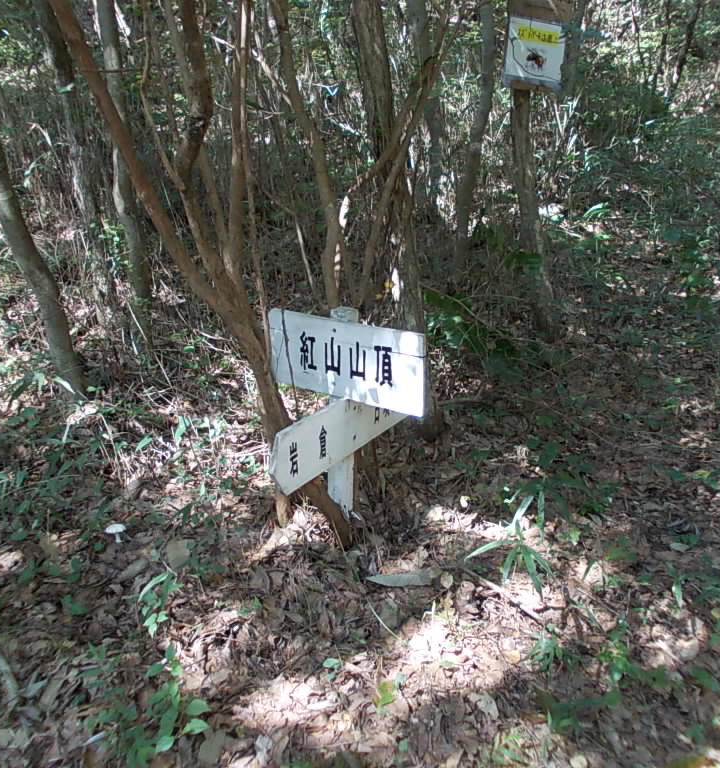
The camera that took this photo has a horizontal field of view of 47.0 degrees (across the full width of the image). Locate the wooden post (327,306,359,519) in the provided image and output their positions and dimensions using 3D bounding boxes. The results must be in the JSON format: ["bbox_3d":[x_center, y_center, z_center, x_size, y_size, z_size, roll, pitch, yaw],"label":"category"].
[{"bbox_3d":[-0.056,0.098,2.679,0.065,0.710,0.065,13,23,28],"label":"wooden post"}]

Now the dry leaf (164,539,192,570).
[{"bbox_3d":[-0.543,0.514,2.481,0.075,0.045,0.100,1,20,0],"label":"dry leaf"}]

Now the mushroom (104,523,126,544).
[{"bbox_3d":[-0.754,0.465,2.574,0.066,0.060,0.066,1,20,0],"label":"mushroom"}]

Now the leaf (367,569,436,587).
[{"bbox_3d":[0.120,0.561,2.426,0.202,0.020,0.060,1,20,0],"label":"leaf"}]

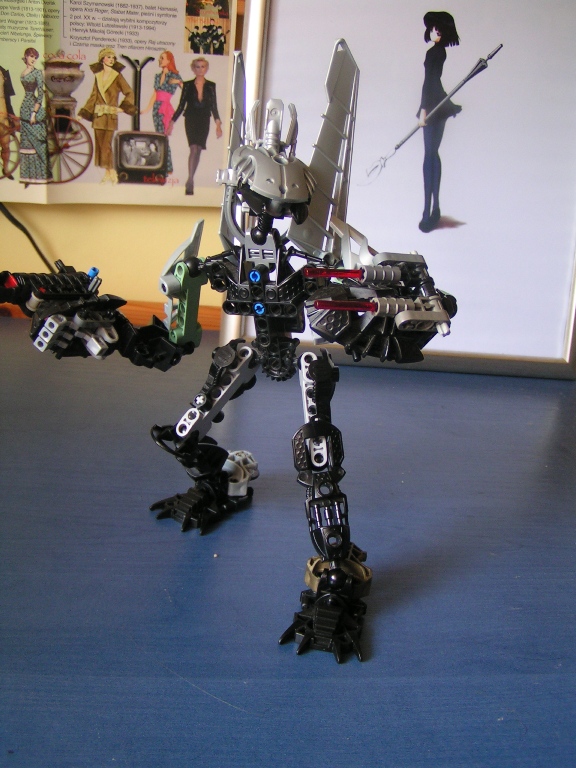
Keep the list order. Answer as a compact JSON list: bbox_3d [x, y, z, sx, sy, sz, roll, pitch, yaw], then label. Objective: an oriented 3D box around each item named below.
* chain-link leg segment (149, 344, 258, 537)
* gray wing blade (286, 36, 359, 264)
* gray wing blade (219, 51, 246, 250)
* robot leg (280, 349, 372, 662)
[{"bbox_3d":[-0.043,0.023,0.440,0.056,0.108,0.084,17,26,28],"label":"chain-link leg segment"},{"bbox_3d":[0.022,-0.118,0.423,0.008,0.112,0.048,1,-13,34],"label":"gray wing blade"},{"bbox_3d":[-0.028,-0.118,0.442,0.008,0.108,0.040,3,-11,13],"label":"gray wing blade"},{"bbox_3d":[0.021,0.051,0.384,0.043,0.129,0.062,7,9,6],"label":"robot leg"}]

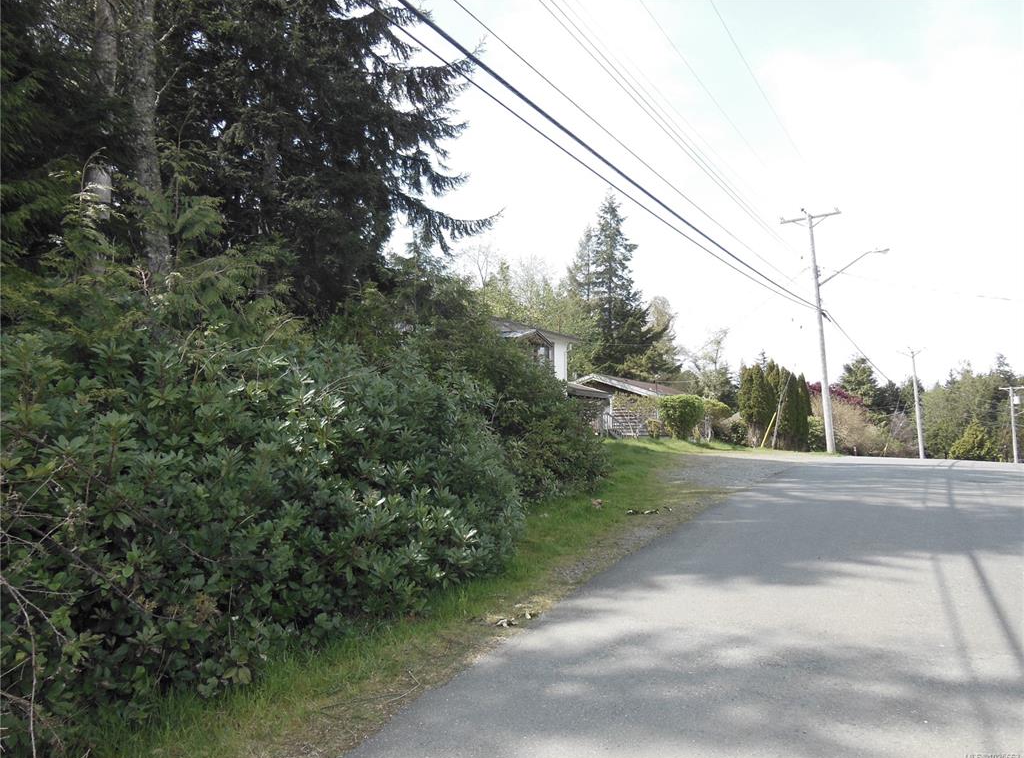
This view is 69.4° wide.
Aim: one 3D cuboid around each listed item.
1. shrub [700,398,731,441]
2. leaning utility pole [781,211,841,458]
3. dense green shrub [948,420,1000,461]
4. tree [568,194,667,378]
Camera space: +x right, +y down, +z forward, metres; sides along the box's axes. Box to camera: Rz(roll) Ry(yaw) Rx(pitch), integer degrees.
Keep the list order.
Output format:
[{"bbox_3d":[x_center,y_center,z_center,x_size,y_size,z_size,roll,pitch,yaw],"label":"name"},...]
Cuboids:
[{"bbox_3d":[9.173,1.835,33.500,1.500,1.950,1.450,-2,-7,15],"label":"shrub"},{"bbox_3d":[13.402,-2.160,32.095,2.400,10.350,0.400,-6,-8,35],"label":"leaning utility pole"},{"bbox_3d":[47.532,6.320,76.000,5.000,4.300,4.600,-4,-8,32],"label":"dense green shrub"},{"bbox_3d":[8.209,-4.972,57.000,7.300,18.300,7.300,-1,-7,8],"label":"tree"}]

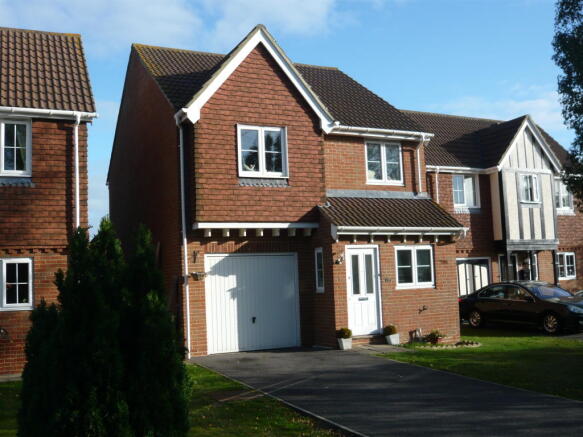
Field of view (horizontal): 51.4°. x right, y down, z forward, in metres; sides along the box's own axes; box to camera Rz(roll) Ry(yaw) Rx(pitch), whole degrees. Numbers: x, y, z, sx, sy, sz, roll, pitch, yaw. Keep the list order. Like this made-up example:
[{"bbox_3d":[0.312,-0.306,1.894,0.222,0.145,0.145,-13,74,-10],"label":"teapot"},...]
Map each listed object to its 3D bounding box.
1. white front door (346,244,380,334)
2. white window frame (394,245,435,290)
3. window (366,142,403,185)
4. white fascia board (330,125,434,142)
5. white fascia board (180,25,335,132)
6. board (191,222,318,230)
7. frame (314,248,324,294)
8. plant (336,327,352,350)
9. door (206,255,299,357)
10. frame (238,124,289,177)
[{"bbox_3d":[1.636,1.634,13.883,0.865,2.046,0.122,0,-6,-23],"label":"white front door"},{"bbox_3d":[2.913,1.151,14.455,1.083,1.011,0.102,0,-6,-23],"label":"white window frame"},{"bbox_3d":[2.404,-1.431,15.736,1.104,1.124,0.102,0,-6,-23],"label":"window"},{"bbox_3d":[2.361,-2.137,15.314,2.999,0.214,0.204,0,-6,-23],"label":"white fascia board"},{"bbox_3d":[-0.711,-3.225,13.895,3.611,2.407,0.224,0,-6,-23],"label":"white fascia board"},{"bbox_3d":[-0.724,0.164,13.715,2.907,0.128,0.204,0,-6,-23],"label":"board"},{"bbox_3d":[0.670,1.205,14.158,0.102,1.051,0.408,0,-6,-23],"label":"frame"},{"bbox_3d":[1.132,2.617,13.226,0.286,0.459,0.286,0,-6,-23],"label":"plant"},{"bbox_3d":[-0.866,1.894,13.832,2.246,2.193,0.102,0,-6,-23],"label":"door"},{"bbox_3d":[-0.644,-1.535,13.858,1.203,1.216,0.102,0,-6,-23],"label":"frame"}]

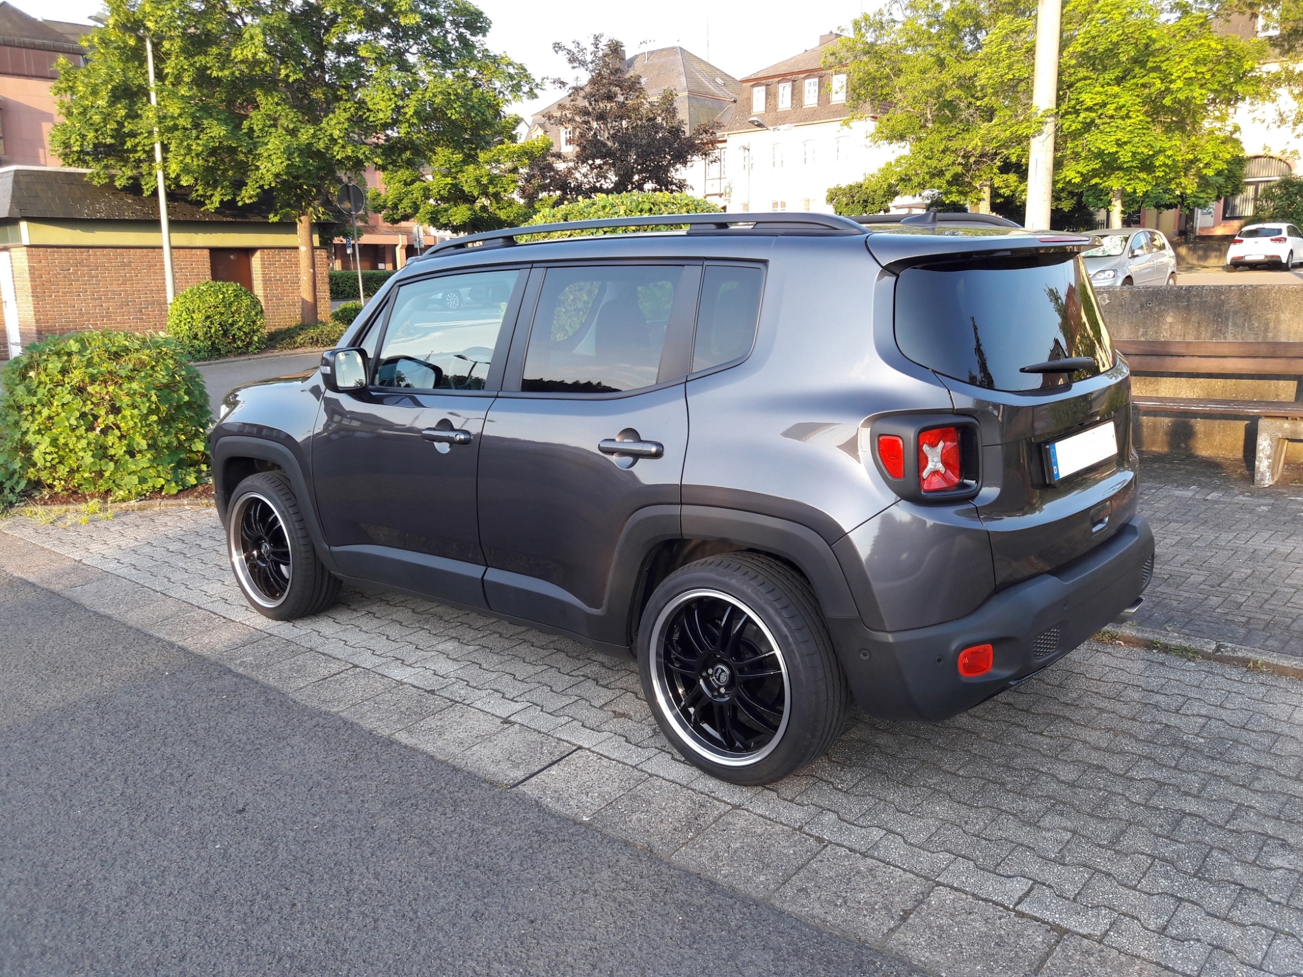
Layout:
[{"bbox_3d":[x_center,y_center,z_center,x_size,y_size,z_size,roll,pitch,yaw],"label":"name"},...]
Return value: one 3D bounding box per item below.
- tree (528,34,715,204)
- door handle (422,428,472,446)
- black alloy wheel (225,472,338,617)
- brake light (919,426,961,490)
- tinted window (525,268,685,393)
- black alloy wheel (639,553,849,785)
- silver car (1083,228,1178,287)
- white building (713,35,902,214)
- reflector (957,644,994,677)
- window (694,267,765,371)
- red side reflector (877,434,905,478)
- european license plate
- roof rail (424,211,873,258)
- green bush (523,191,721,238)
[{"bbox_3d":[-0.867,-9.532,32.625,6.200,9.000,6.200,-1,10,0],"label":"tree"},{"bbox_3d":[-0.699,-0.180,3.610,0.265,0.052,0.060,8,16,41],"label":"door handle"},{"bbox_3d":[-1.690,0.262,4.780,0.685,0.685,0.225,8,16,41],"label":"black alloy wheel"},{"bbox_3d":[0.690,-0.075,2.589,0.155,0.165,0.055,-9,14,-28],"label":"brake light"},{"bbox_3d":[-0.171,-0.492,3.275,0.625,0.420,0.050,8,0,40],"label":"tinted window"},{"bbox_3d":[0.266,0.528,3.115,0.652,0.652,0.225,8,14,40],"label":"black alloy wheel"},{"bbox_3d":[9.785,-4.705,22.623,1.760,1.580,4.200,8,15,43],"label":"silver car"},{"bbox_3d":[9.700,-19.700,64.000,10.500,12.500,9.000,7,13,37],"label":"white building"},{"bbox_3d":[0.806,0.431,2.651,0.112,0.080,0.040,-7,13,-18],"label":"reflector"},{"bbox_3d":[0.209,-0.474,2.954,0.215,0.310,0.040,8,0,40],"label":"window"},{"bbox_3d":[0.598,-0.082,2.617,0.063,0.102,0.020,4,12,26],"label":"red side reflector"},{"bbox_3d":[1.276,-0.114,3.095,0.020,0.112,0.520,-5,6,42],"label":"european license plate"},{"bbox_3d":[-0.155,-0.827,3.474,1.990,0.085,0.060,8,16,41],"label":"roof rail"},{"bbox_3d":[-0.347,-2.200,12.300,2.700,2.350,2.300,-2,11,-1],"label":"green bush"}]

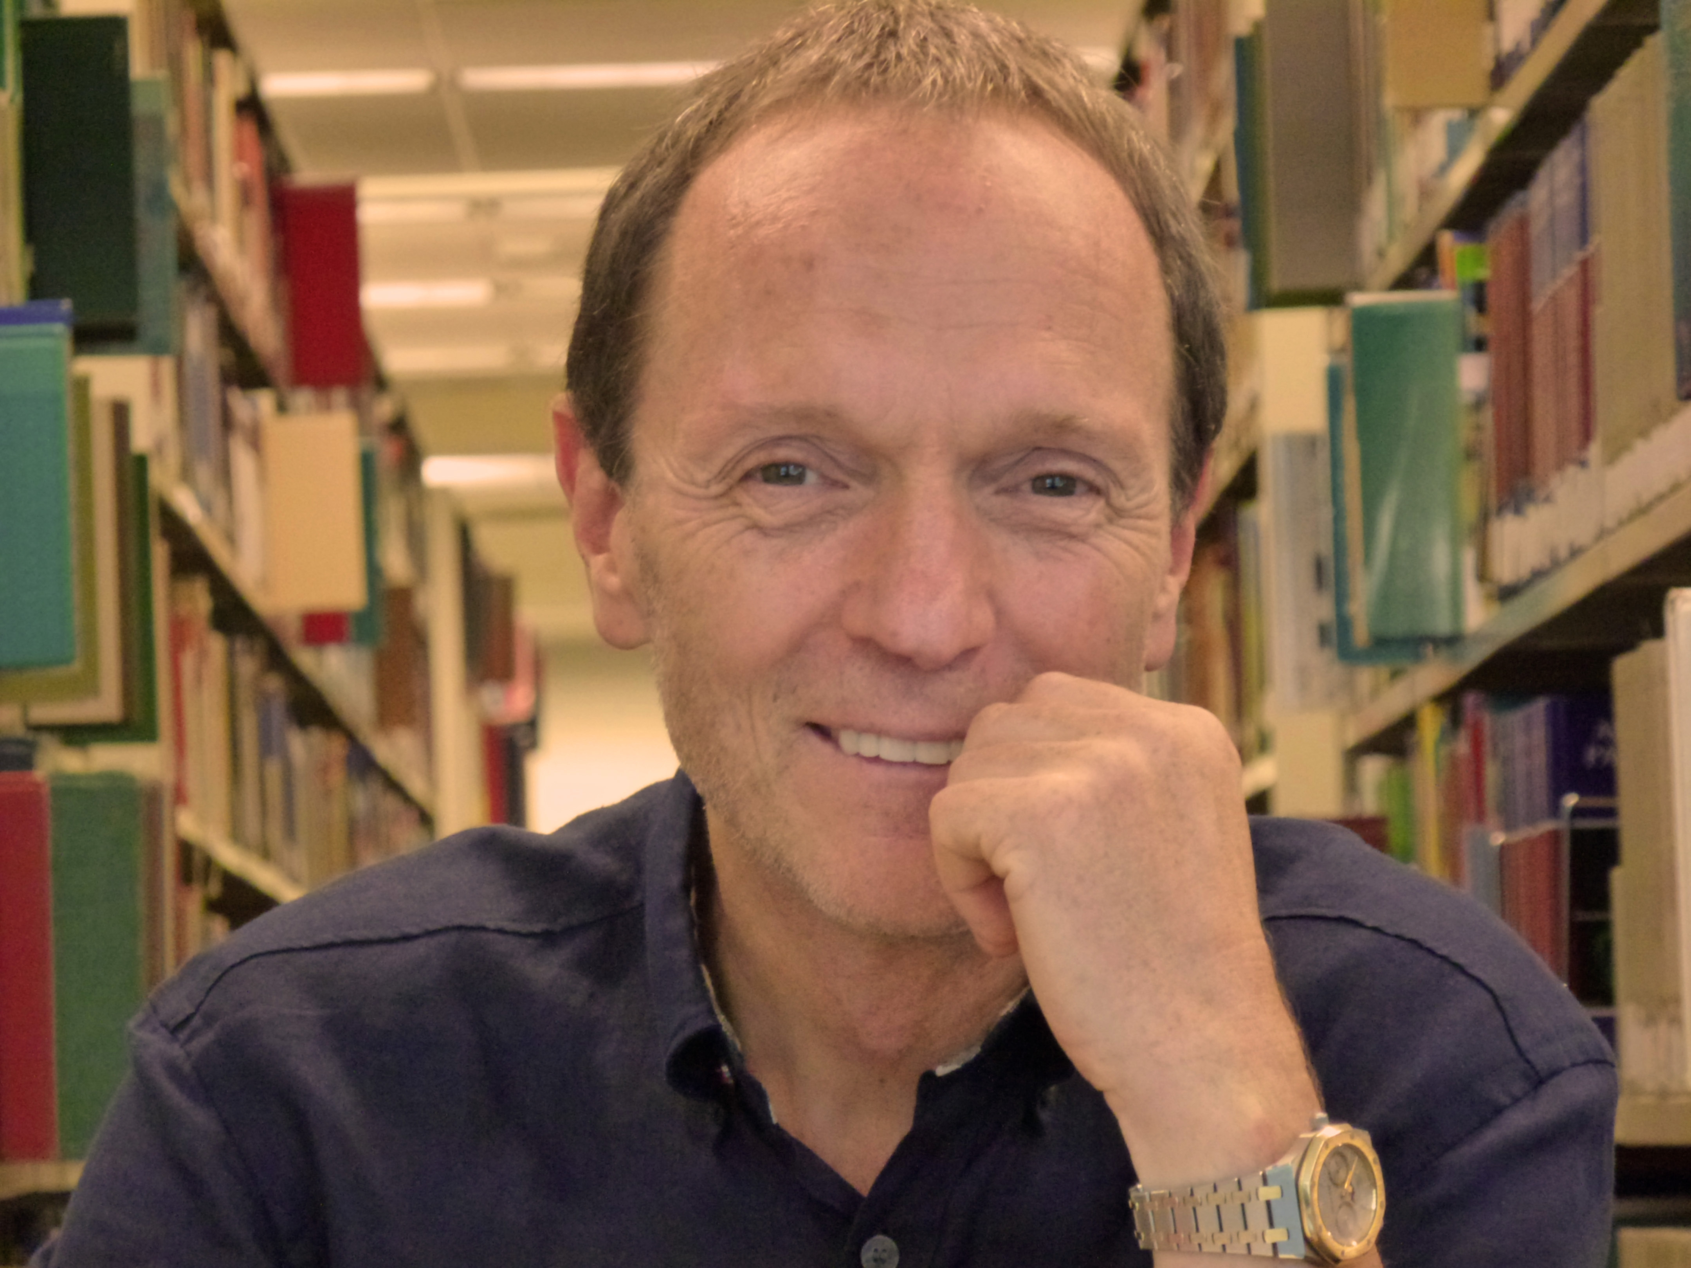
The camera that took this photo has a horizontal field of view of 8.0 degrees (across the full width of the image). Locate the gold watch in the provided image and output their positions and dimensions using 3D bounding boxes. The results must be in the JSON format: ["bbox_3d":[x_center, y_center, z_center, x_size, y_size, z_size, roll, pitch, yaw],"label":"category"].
[{"bbox_3d":[0.097,0.134,2.900,0.057,0.037,0.067,-1,9,37],"label":"gold watch"}]

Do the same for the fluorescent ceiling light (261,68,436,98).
[{"bbox_3d":[-1.312,-0.945,21.100,1.200,0.080,0.300,-1,-3,-1],"label":"fluorescent ceiling light"}]

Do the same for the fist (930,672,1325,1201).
[{"bbox_3d":[0.068,0.073,2.930,0.088,0.123,0.092,-10,0,-44],"label":"fist"}]

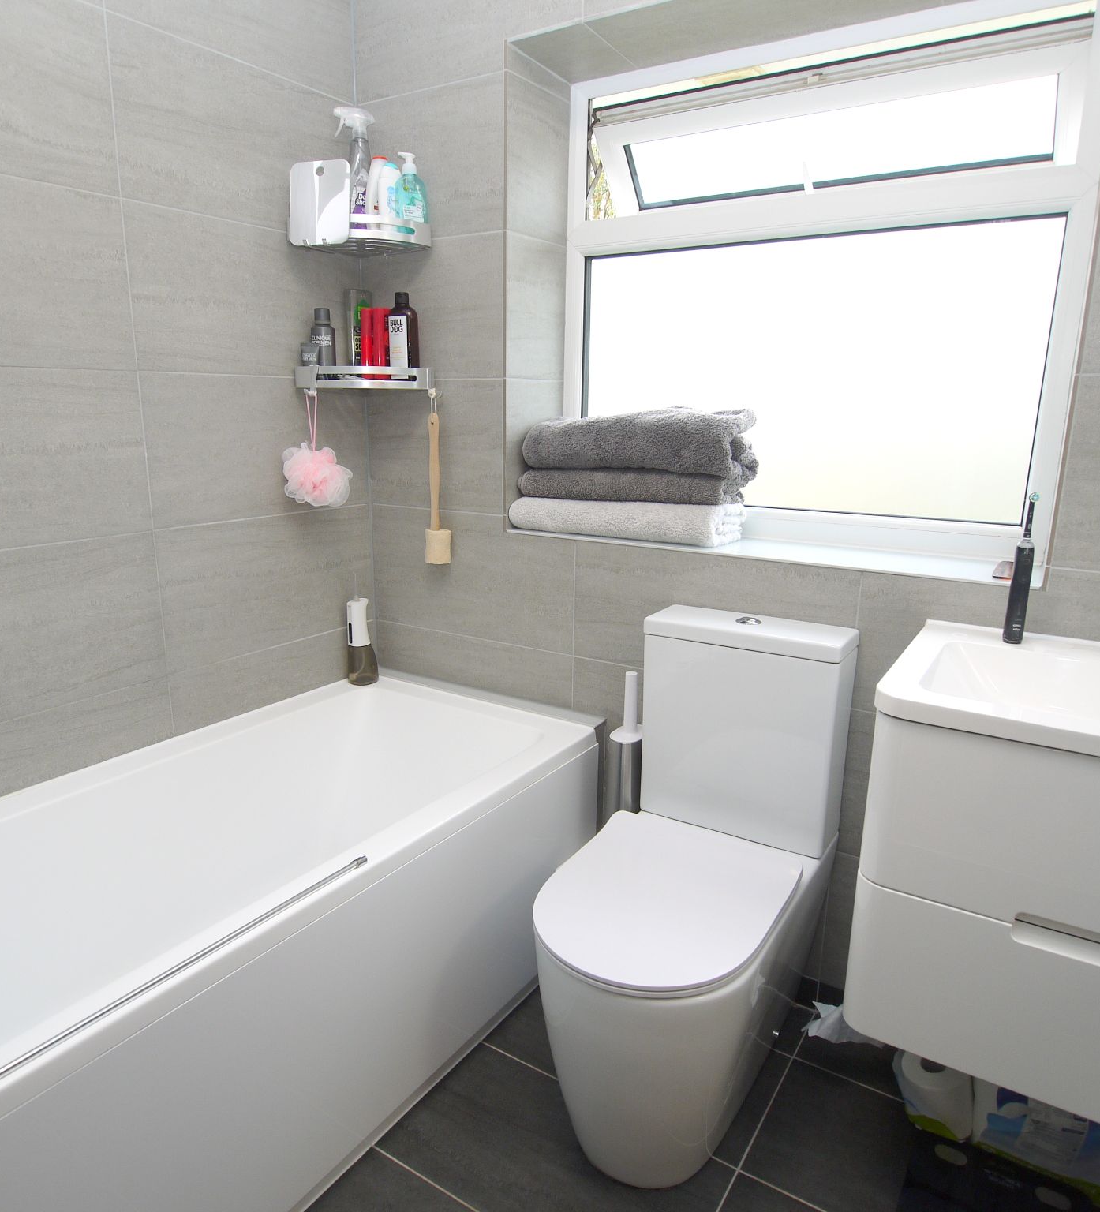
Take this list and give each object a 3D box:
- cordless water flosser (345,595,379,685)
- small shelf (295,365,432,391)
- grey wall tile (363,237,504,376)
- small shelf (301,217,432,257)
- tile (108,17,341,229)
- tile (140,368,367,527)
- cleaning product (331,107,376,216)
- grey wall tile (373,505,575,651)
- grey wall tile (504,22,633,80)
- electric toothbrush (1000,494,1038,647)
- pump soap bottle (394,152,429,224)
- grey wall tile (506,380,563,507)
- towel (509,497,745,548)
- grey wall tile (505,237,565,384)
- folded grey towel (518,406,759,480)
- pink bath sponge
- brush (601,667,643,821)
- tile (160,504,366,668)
[{"bbox_3d":[-0.473,0.084,2.120,0.065,0.215,0.083,14,19,43],"label":"cordless water flosser"},{"bbox_3d":[-0.433,-0.533,1.973,0.311,0.047,0.220,-2,14,-12],"label":"small shelf"},{"bbox_3d":[-0.272,-0.673,1.919,0.424,0.300,0.010,9,16,32],"label":"grey wall tile"},{"bbox_3d":[-0.427,-0.829,1.883,0.312,0.050,0.222,-2,14,-12],"label":"small shelf"},{"bbox_3d":[-0.613,-0.936,1.718,0.010,0.300,0.587,9,16,32],"label":"tile"},{"bbox_3d":[-0.620,-0.356,1.877,0.010,0.302,0.584,9,16,31],"label":"tile"},{"bbox_3d":[-0.428,-0.945,1.860,0.092,0.272,0.060,-2,14,-12],"label":"cleaning product"},{"bbox_3d":[-0.200,-0.076,2.025,0.609,0.302,0.010,9,16,32],"label":"grey wall tile"},{"bbox_3d":[0.054,-1.158,1.753,0.182,0.010,0.260,9,16,32],"label":"grey wall tile"},{"bbox_3d":[0.752,-0.056,1.332,0.032,0.236,0.034,5,14,16],"label":"electric toothbrush"},{"bbox_3d":[-0.305,-0.893,1.839,0.074,0.180,0.048,-6,15,-25],"label":"pump soap bottle"},{"bbox_3d":[-0.035,-0.377,1.992,0.010,0.302,0.252,9,16,32],"label":"grey wall tile"},{"bbox_3d":[0.174,-0.207,1.900,0.480,0.084,0.195,9,16,32],"label":"towel"},{"bbox_3d":[-0.033,-0.671,1.921,0.010,0.302,0.252,9,16,32],"label":"grey wall tile"},{"bbox_3d":[0.197,-0.364,1.836,0.500,0.135,0.200,9,16,31],"label":"folded grey towel"},{"bbox_3d":[-0.526,-0.297,1.901,0.140,0.145,0.150,1,14,0],"label":"pink bath sponge"},{"bbox_3d":[0.171,0.324,1.807,0.090,0.370,0.090,9,16,31],"label":"brush"},{"bbox_3d":[-0.623,-0.060,1.943,0.010,0.302,0.588,9,16,32],"label":"tile"}]

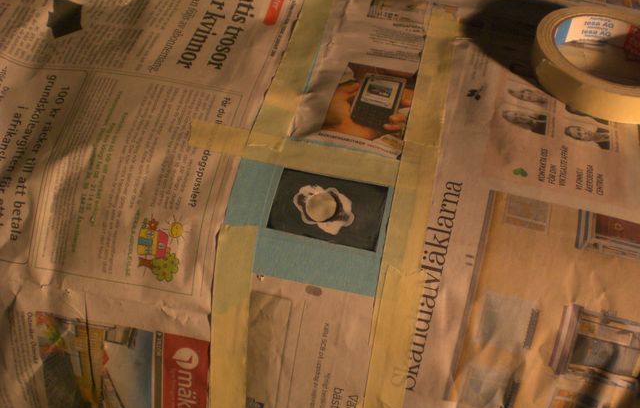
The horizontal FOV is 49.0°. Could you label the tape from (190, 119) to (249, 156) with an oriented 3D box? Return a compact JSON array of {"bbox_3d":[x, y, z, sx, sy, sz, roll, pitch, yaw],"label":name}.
[{"bbox_3d":[-0.055,-0.036,0.374,0.033,0.002,0.020,11,47,3],"label":"tape"}]

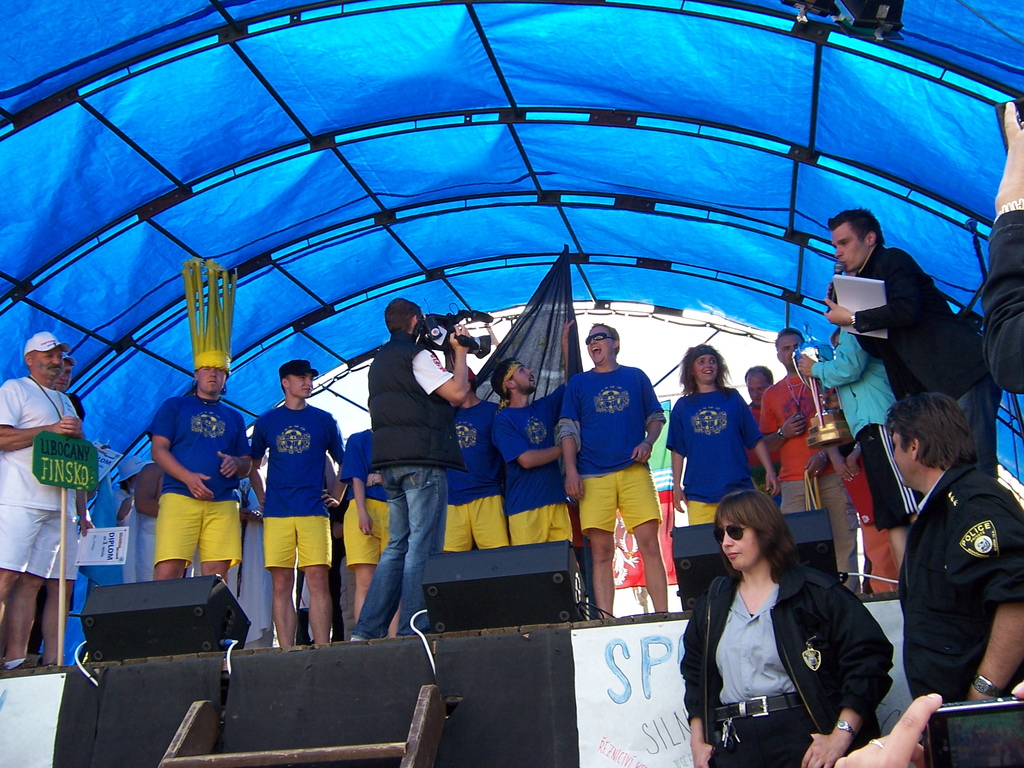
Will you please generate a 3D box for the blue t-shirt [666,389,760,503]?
[{"bbox_3d":[1.144,0.339,5.522,0.520,0.678,0.280,-8,-18,11],"label":"blue t-shirt"}]

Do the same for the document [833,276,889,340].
[{"bbox_3d":[1.418,-0.309,3.950,0.215,0.020,0.290,0,-55,10],"label":"document"}]

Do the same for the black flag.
[{"bbox_3d":[0.125,-0.368,6.250,0.660,1.050,0.280,-6,-17,7],"label":"black flag"}]

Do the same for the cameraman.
[{"bbox_3d":[-0.538,0.380,4.980,0.600,1.770,0.560,9,-22,-38],"label":"cameraman"}]

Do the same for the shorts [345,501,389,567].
[{"bbox_3d":[-0.845,0.874,5.786,0.290,0.439,0.360,-15,-21,31],"label":"shorts"}]

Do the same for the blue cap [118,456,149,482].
[{"bbox_3d":[-2.731,0.622,7.100,0.280,0.160,0.260,-25,-3,28],"label":"blue cap"}]

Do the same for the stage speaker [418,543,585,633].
[{"bbox_3d":[-0.024,0.996,4.737,0.685,0.373,0.460,-8,-18,13],"label":"stage speaker"}]

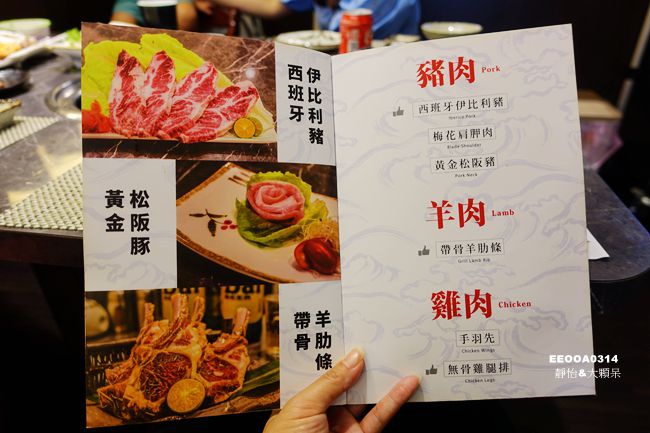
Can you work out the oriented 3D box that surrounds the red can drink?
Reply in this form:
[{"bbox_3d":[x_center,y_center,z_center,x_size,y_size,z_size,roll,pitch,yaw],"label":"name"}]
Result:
[{"bbox_3d":[0.065,-0.366,0.908,0.066,0.118,0.066,0,34,0],"label":"red can drink"}]

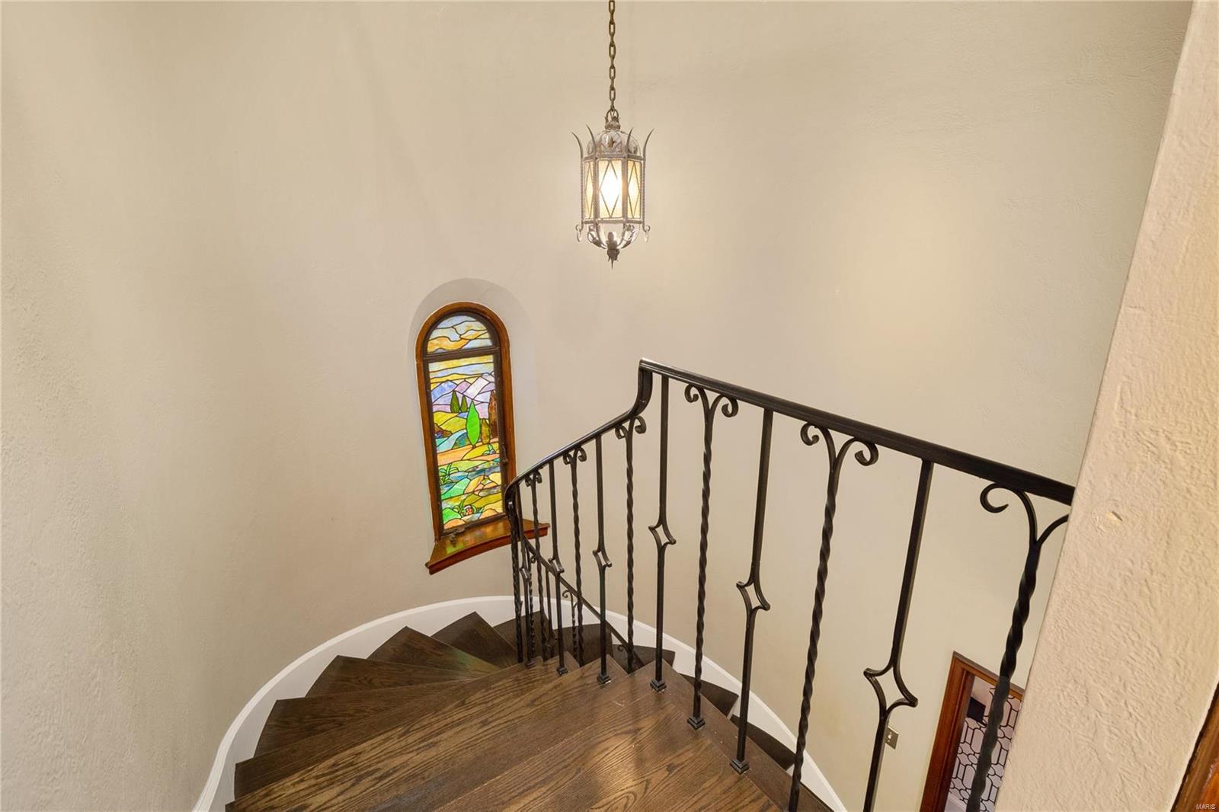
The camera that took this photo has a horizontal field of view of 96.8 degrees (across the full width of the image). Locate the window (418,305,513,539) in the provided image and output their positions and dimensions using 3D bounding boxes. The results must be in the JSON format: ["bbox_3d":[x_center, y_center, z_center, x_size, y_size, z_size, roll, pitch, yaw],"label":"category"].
[{"bbox_3d":[-0.933,0.112,3.635,0.610,1.560,0.100,-10,18,-31],"label":"window"}]

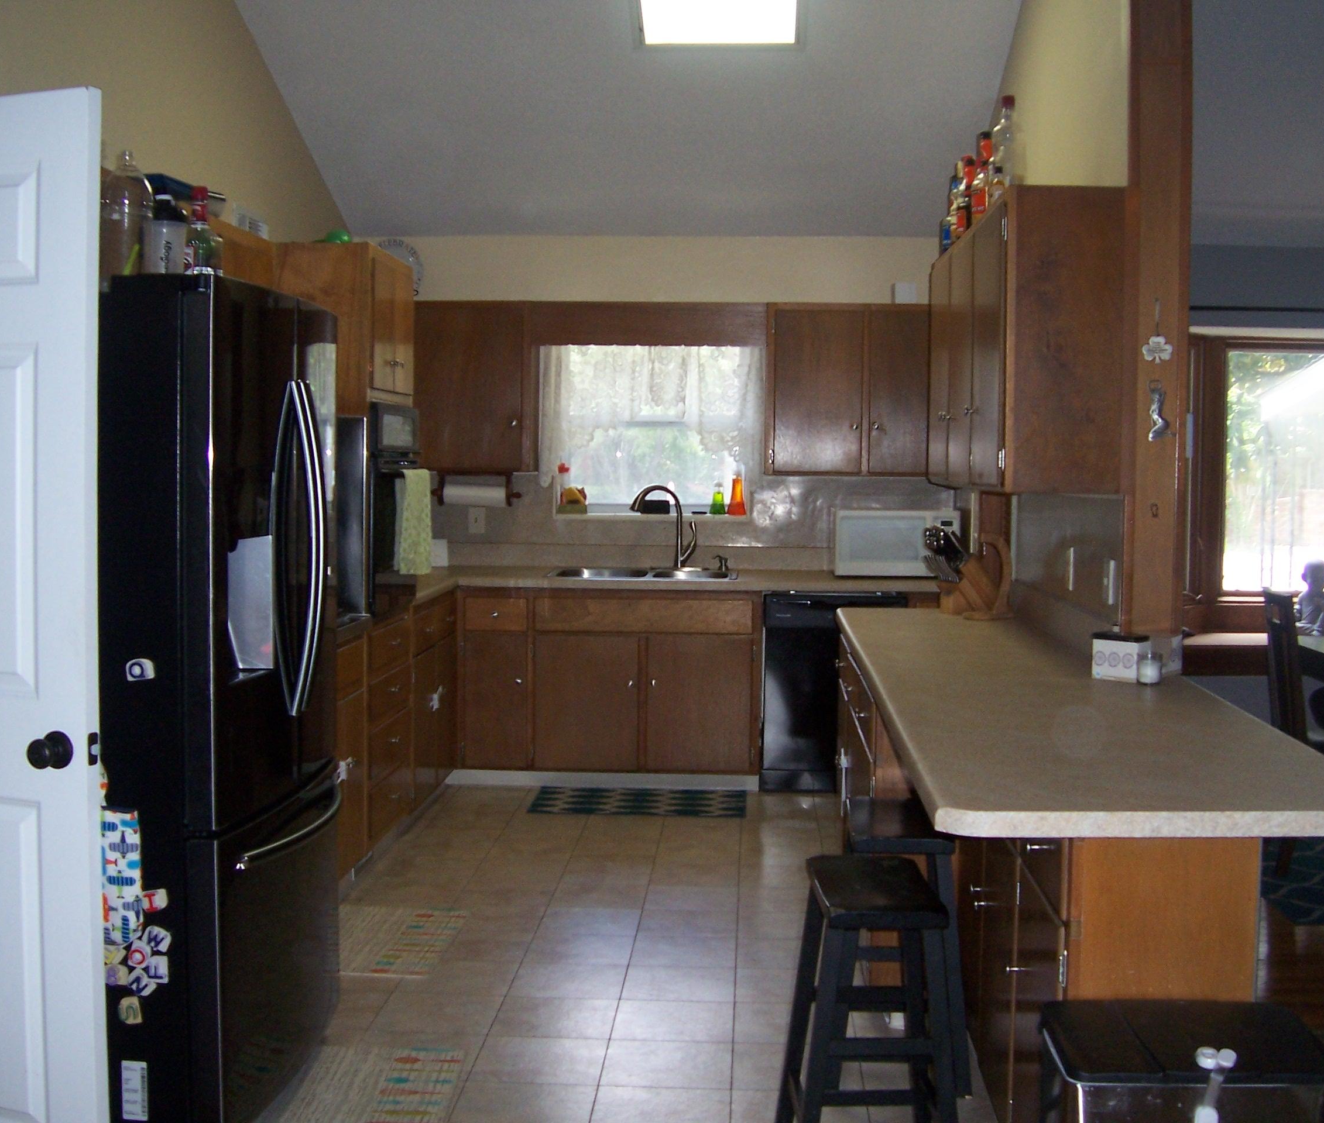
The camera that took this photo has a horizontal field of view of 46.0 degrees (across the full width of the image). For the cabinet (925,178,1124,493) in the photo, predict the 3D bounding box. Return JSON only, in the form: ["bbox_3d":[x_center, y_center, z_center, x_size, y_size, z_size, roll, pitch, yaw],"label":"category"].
[{"bbox_3d":[1.068,-0.614,4.786,0.303,0.765,1.730,1,4,3],"label":"cabinet"}]

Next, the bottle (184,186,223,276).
[{"bbox_3d":[-0.977,-0.665,3.302,0.088,0.263,0.088,0,3,-16],"label":"bottle"}]

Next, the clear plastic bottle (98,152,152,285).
[{"bbox_3d":[-1.083,-0.679,3.157,0.107,0.305,0.107,-1,3,-19],"label":"clear plastic bottle"}]

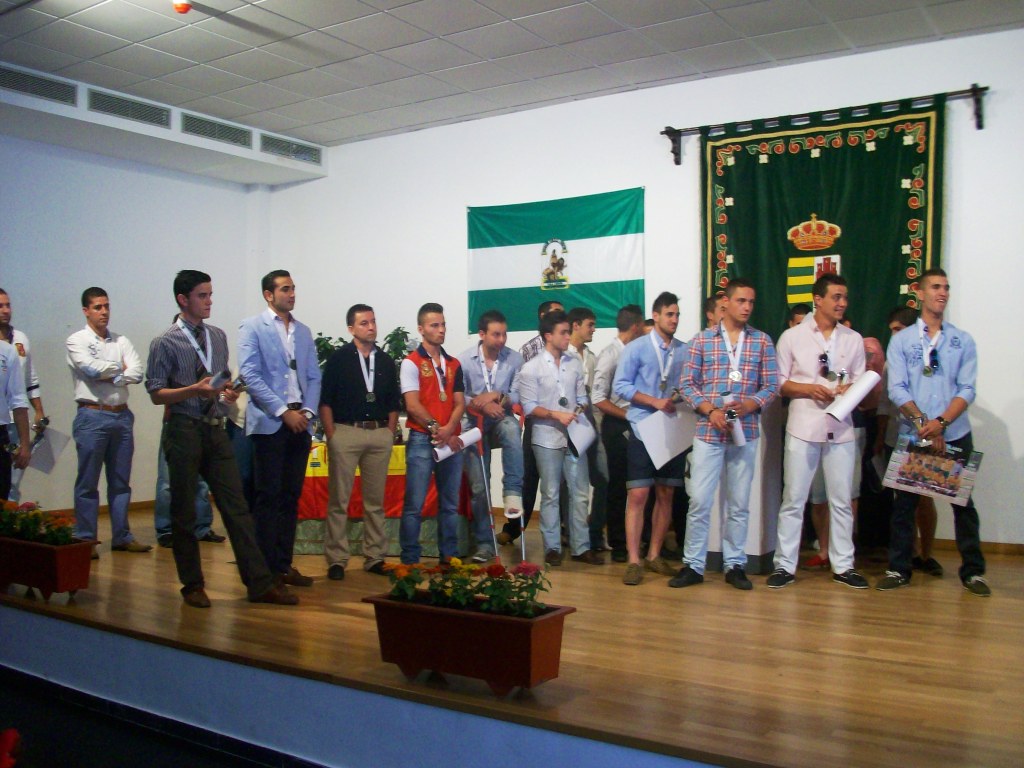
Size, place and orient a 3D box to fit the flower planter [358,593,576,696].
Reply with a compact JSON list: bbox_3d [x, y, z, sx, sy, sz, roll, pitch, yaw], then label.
[{"bbox_3d":[-0.175,1.025,3.950,0.810,0.320,0.310,0,0,33],"label":"flower planter"}]

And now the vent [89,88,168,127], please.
[{"bbox_3d":[-3.100,-2.225,8.130,0.040,0.175,0.820,0,0,33],"label":"vent"}]

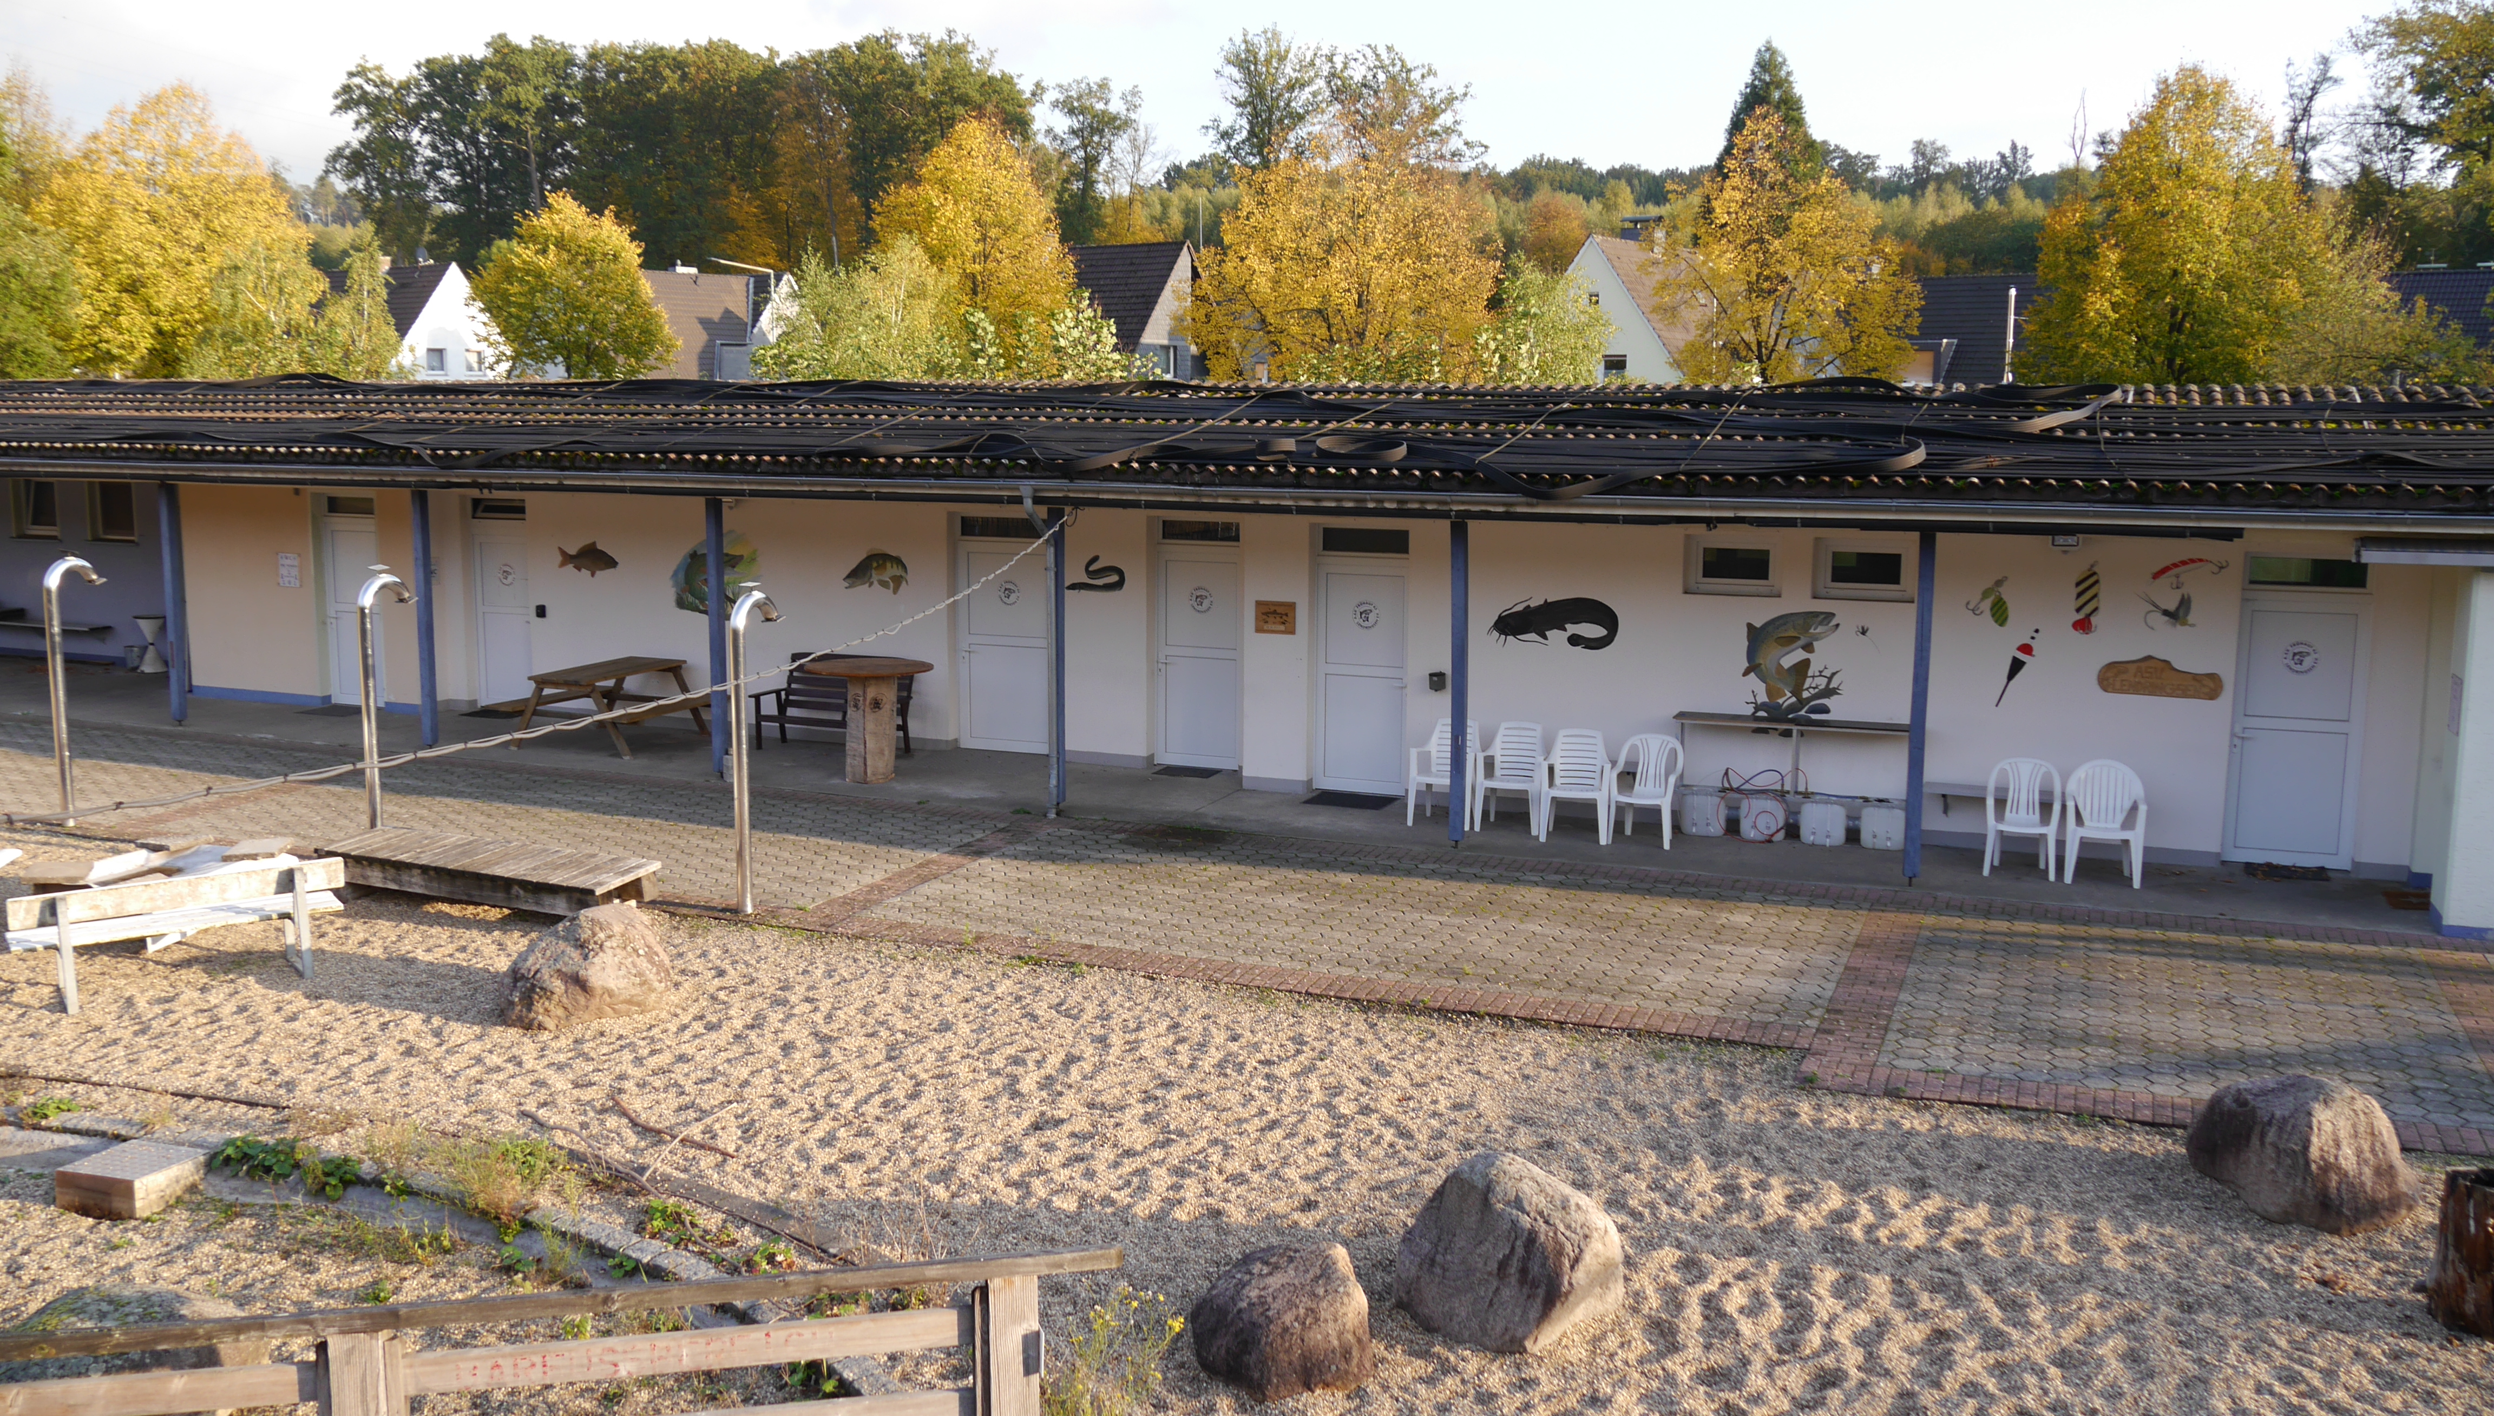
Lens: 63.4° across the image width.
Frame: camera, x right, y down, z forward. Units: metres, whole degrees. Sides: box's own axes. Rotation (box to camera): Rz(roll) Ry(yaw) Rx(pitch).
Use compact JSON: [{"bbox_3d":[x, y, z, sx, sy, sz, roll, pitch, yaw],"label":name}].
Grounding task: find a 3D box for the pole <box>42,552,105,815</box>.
[{"bbox_3d":[-9.773,-0.146,16.882,0.140,2.180,0.450,3,8,20],"label":"pole"}]

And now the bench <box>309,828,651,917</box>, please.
[{"bbox_3d":[-5.719,1.268,15.197,2.780,0.280,0.880,4,9,20],"label":"bench"}]

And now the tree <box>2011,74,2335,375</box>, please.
[{"bbox_3d":[20.457,-8.378,44.244,6.548,10.997,6.548,4,9,24],"label":"tree"}]

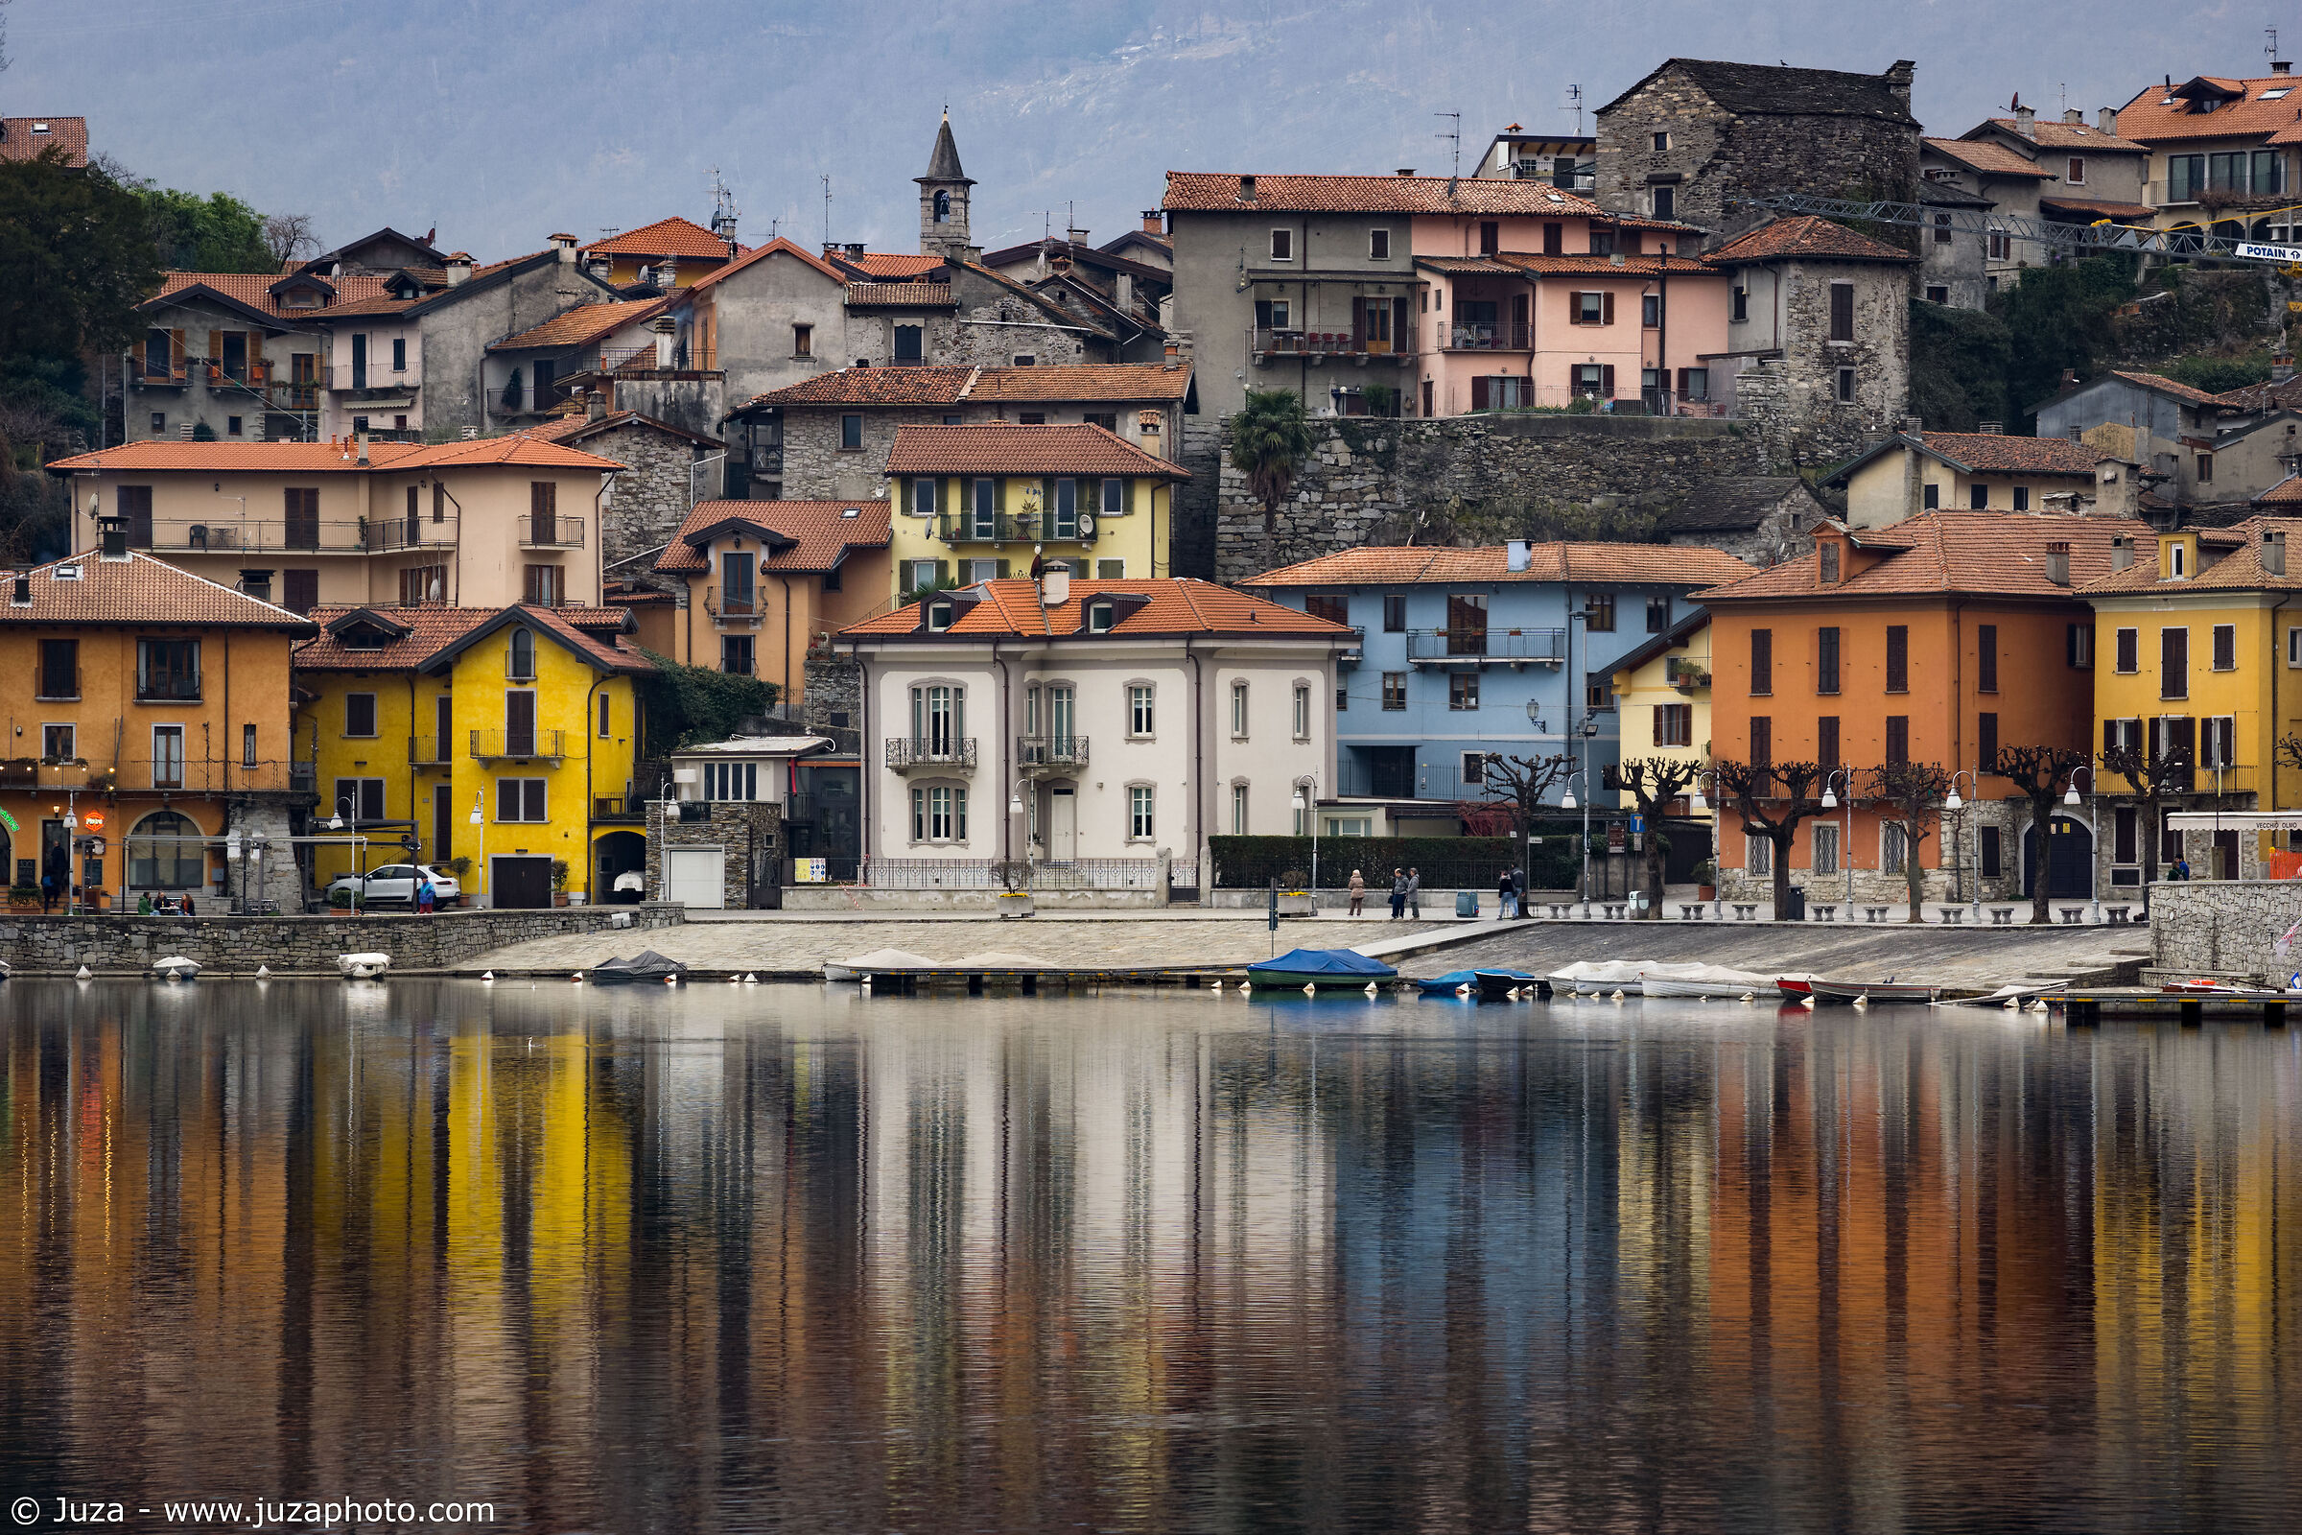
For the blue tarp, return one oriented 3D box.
[{"bbox_3d":[5.612,6.384,328.000,4.950,1.000,1.800,0,0,-26],"label":"blue tarp"}]

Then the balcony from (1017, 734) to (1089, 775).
[{"bbox_3d":[-3.415,-0.424,353.000,2.200,1.300,1.050,0,-1,26],"label":"balcony"}]

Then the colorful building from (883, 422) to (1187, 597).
[{"bbox_3d":[-4.563,-9.232,383.000,11.000,7.700,7.300,0,0,8],"label":"colorful building"}]

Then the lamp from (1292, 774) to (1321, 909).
[{"bbox_3d":[5.346,2.609,345.000,1.050,4.950,0.470,0,0,-28],"label":"lamp"}]

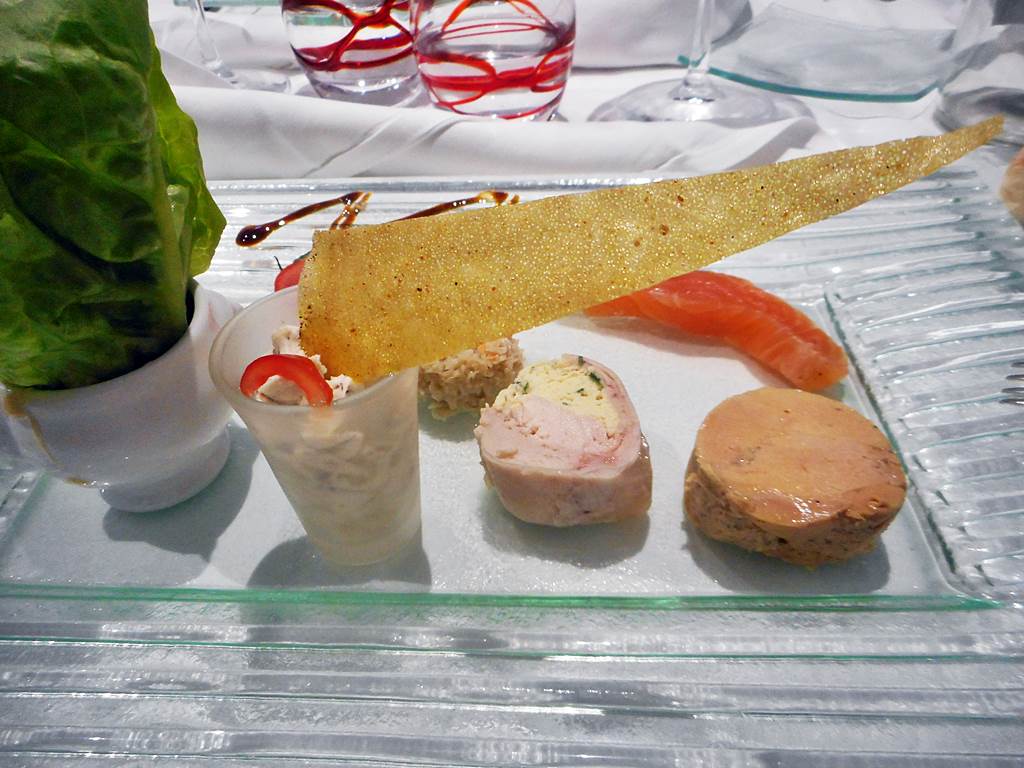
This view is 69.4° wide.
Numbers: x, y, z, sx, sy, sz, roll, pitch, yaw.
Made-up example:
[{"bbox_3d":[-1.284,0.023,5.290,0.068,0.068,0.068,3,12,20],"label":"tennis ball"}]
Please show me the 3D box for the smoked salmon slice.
[{"bbox_3d":[0.063,-0.023,0.228,0.081,0.016,0.033,22,48,24],"label":"smoked salmon slice"}]

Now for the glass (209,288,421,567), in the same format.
[{"bbox_3d":[-0.037,0.013,0.164,0.040,0.057,0.040,-2,43,0],"label":"glass"}]

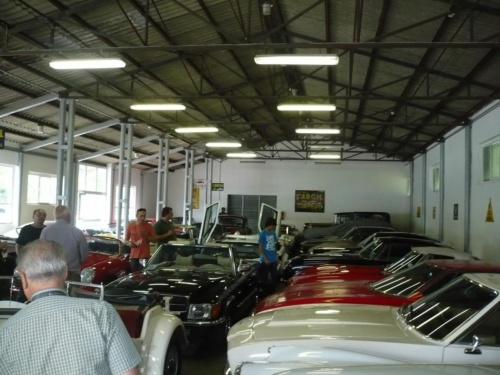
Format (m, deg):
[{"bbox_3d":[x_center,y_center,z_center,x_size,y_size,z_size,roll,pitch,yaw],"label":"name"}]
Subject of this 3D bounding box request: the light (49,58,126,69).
[{"bbox_3d":[-3.198,-2.392,9.878,1.550,0.110,0.170,2,-3,10],"label":"light"}]

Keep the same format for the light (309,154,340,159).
[{"bbox_3d":[3.591,-1.470,24.200,1.480,0.110,0.180,1,-3,10],"label":"light"}]

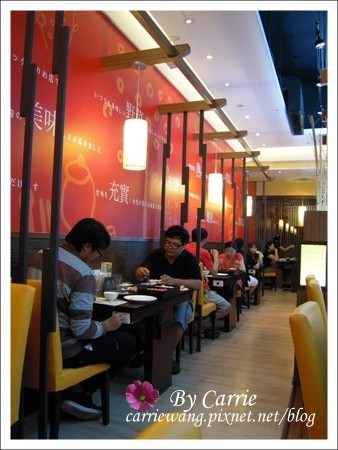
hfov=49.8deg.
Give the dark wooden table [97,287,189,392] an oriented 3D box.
[{"bbox_3d":[-0.331,0.976,3.109,0.695,0.750,1.050,1,-3,23],"label":"dark wooden table"}]

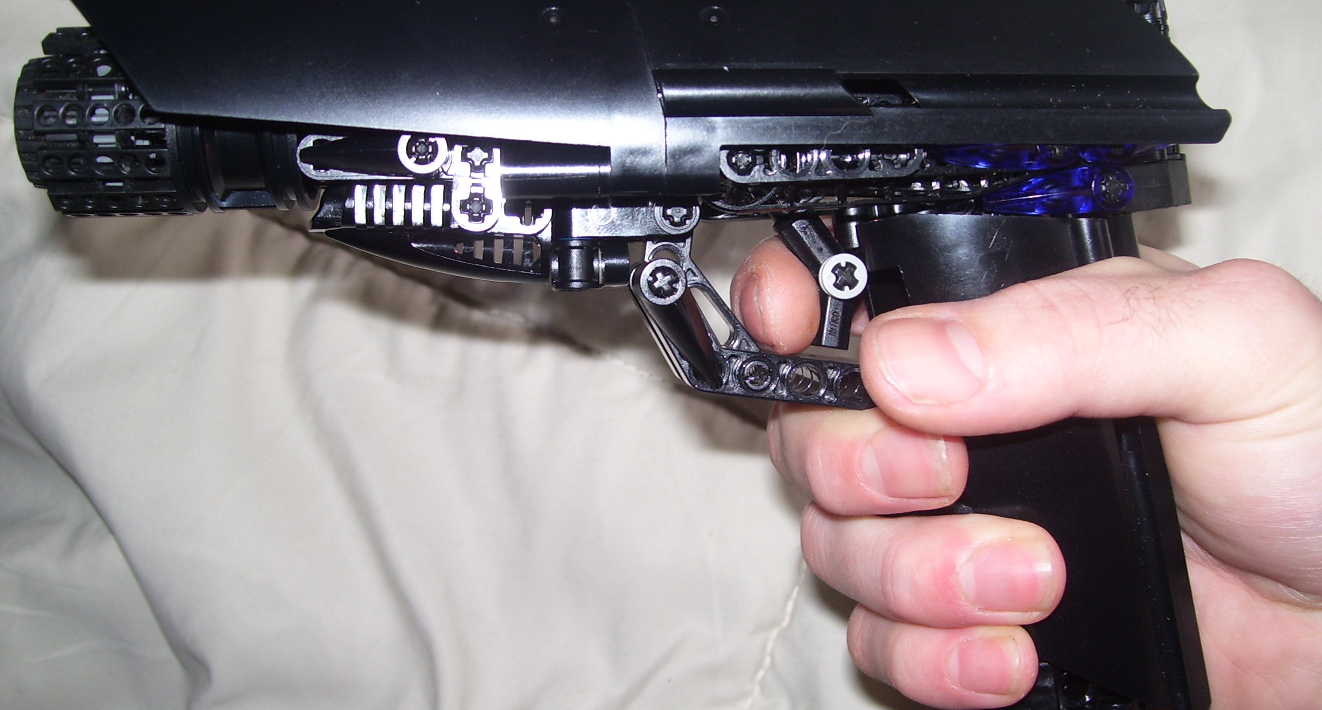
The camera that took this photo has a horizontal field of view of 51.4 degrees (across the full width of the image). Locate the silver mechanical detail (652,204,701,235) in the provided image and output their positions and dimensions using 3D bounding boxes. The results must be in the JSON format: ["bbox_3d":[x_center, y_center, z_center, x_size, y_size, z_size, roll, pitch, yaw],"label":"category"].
[{"bbox_3d":[0.003,-0.024,0.228,0.007,0.006,0.007,0,90,0],"label":"silver mechanical detail"}]

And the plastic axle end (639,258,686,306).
[{"bbox_3d":[0.000,-0.012,0.225,0.007,0.007,0.007,0,90,0],"label":"plastic axle end"}]

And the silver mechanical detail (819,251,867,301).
[{"bbox_3d":[0.030,-0.013,0.222,0.007,0.004,0.007,0,90,0],"label":"silver mechanical detail"}]

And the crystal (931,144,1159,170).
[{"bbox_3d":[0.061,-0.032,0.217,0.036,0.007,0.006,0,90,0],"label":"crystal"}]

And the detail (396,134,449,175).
[{"bbox_3d":[-0.036,-0.031,0.208,0.007,0.006,0.007,0,90,0],"label":"detail"}]

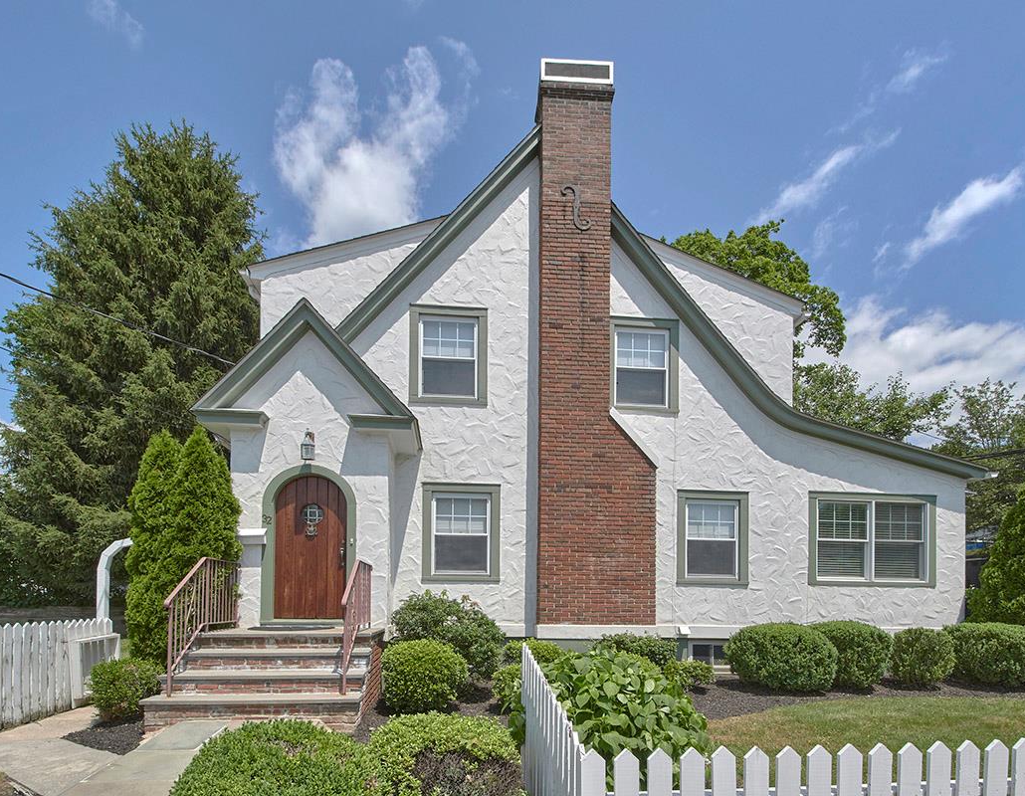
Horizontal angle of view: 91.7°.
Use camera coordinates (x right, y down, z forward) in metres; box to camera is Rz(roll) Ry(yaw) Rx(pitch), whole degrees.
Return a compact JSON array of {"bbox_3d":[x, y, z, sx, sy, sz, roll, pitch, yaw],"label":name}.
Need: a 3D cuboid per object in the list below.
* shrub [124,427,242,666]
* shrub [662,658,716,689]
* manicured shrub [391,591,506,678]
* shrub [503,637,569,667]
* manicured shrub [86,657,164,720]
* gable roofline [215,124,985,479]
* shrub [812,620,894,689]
[{"bbox_3d":[-4.177,1.984,6.300,1.350,3.200,1.150,0,-3,-4],"label":"shrub"},{"bbox_3d":[2.308,3.614,6.500,0.740,0.430,0.680,0,-3,-4],"label":"shrub"},{"bbox_3d":[-0.877,3.244,6.800,1.500,1.200,1.250,0,-3,-4],"label":"manicured shrub"},{"bbox_3d":[0.290,3.476,6.750,0.900,0.500,0.750,0,-3,-4],"label":"shrub"},{"bbox_3d":[-3.768,2.837,4.850,0.600,0.600,0.580,3,-17,-8],"label":"manicured shrub"},{"bbox_3d":[1.650,-1.380,7.750,11.700,5.300,1.800,0,-3,-4],"label":"gable roofline"},{"bbox_3d":[4.773,3.638,7.050,1.050,0.920,1.050,0,-3,-4],"label":"shrub"}]

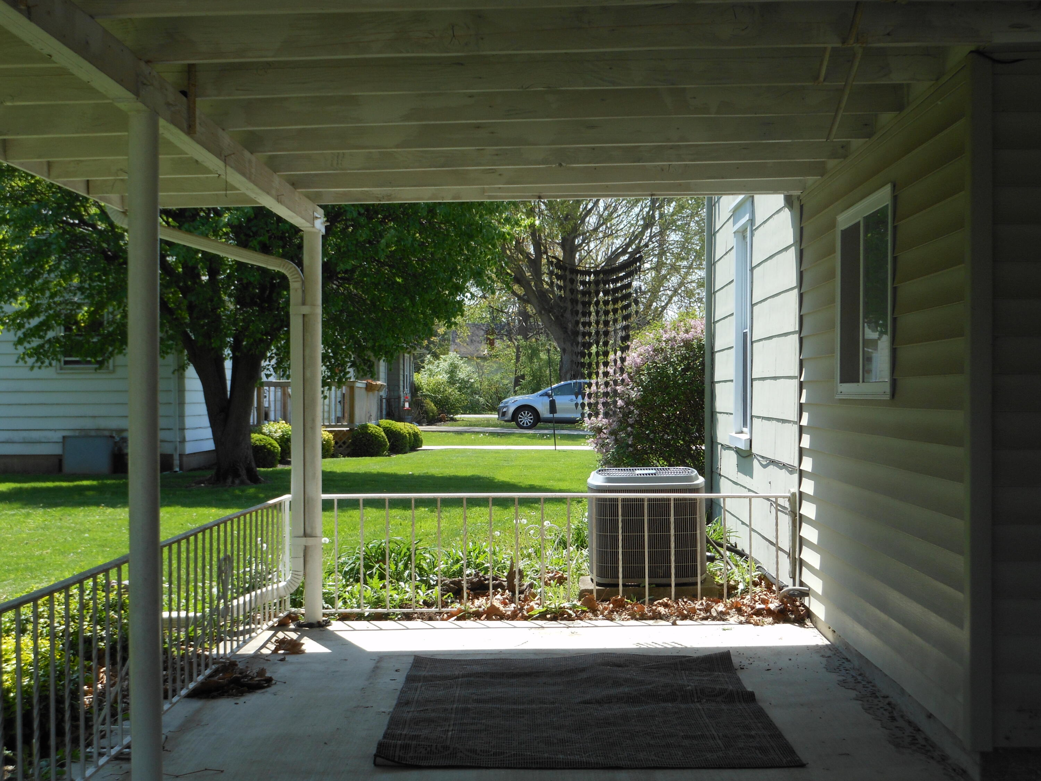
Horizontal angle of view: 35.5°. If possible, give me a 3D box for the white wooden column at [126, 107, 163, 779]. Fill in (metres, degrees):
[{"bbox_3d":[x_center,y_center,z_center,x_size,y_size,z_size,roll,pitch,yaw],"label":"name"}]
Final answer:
[{"bbox_3d":[-1.231,0.195,5.330,0.104,2.190,0.104,0,0,1],"label":"white wooden column"}]

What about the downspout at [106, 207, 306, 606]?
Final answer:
[{"bbox_3d":[-1.720,0.100,9.000,1.040,2.200,0.280,0,0,1],"label":"downspout"}]

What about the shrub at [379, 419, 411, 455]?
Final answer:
[{"bbox_3d":[-2.730,0.985,34.900,0.740,0.760,0.740,0,0,1],"label":"shrub"}]

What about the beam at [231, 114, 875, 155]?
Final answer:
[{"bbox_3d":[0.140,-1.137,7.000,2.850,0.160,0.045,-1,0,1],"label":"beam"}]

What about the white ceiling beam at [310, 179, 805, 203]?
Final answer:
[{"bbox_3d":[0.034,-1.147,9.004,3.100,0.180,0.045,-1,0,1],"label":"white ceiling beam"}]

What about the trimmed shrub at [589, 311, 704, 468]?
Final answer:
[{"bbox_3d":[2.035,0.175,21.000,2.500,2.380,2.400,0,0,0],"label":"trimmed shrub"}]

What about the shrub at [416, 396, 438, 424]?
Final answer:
[{"bbox_3d":[-3.571,0.761,62.000,0.850,1.020,0.850,0,0,0],"label":"shrub"}]

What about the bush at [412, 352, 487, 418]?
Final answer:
[{"bbox_3d":[-3.199,-0.238,73.000,3.100,2.900,3.000,0,0,0],"label":"bush"}]

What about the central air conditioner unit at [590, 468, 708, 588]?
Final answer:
[{"bbox_3d":[0.835,0.886,10.850,0.770,0.740,0.770,0,0,1],"label":"central air conditioner unit"}]

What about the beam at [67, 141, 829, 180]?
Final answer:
[{"bbox_3d":[-0.342,-1.135,7.679,3.740,0.180,0.042,-1,0,1],"label":"beam"}]

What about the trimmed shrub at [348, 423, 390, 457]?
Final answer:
[{"bbox_3d":[-3.025,0.979,32.300,0.790,0.680,0.780,0,0,0],"label":"trimmed shrub"}]

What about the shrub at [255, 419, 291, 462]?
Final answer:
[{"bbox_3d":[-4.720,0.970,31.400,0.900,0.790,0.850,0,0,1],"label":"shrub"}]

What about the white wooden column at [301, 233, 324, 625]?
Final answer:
[{"bbox_3d":[-1.158,0.200,9.050,0.104,2.180,0.104,0,0,1],"label":"white wooden column"}]

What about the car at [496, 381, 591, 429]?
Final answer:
[{"bbox_3d":[1.560,0.478,55.300,4.680,1.650,1.870,0,0,0],"label":"car"}]

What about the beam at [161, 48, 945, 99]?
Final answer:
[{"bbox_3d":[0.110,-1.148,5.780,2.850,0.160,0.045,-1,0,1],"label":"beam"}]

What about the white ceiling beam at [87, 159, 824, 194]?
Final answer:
[{"bbox_3d":[-0.334,-1.137,8.319,3.740,0.180,0.042,-1,0,1],"label":"white ceiling beam"}]

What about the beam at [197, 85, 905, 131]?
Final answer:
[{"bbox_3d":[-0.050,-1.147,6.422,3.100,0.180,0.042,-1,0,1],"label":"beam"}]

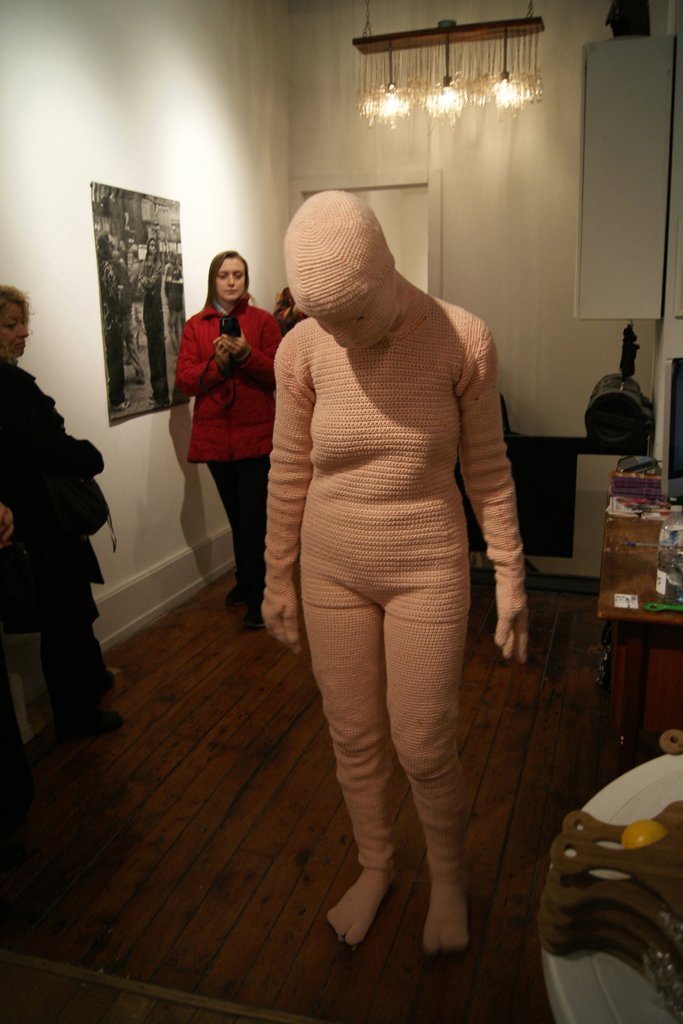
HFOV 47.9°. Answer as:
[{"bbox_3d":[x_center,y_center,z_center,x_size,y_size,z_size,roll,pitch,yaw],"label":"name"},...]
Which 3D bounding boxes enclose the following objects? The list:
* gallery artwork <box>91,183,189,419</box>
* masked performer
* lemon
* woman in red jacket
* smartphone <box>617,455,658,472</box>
[{"bbox_3d":[-0.908,-0.961,3.575,0.010,0.979,0.678,3,14,19],"label":"gallery artwork"},{"bbox_3d":[0.121,0.162,1.651,0.565,1.610,0.400,1,13,12],"label":"masked performer"},{"bbox_3d":[0.365,0.394,0.925,0.062,0.045,0.048,-7,14,-21],"label":"lemon"},{"bbox_3d":[-0.511,-0.320,3.614,0.490,1.690,0.420,-3,13,-5],"label":"woman in red jacket"},{"bbox_3d":[0.955,-0.154,2.470,0.117,0.018,0.060,-16,31,3],"label":"smartphone"}]

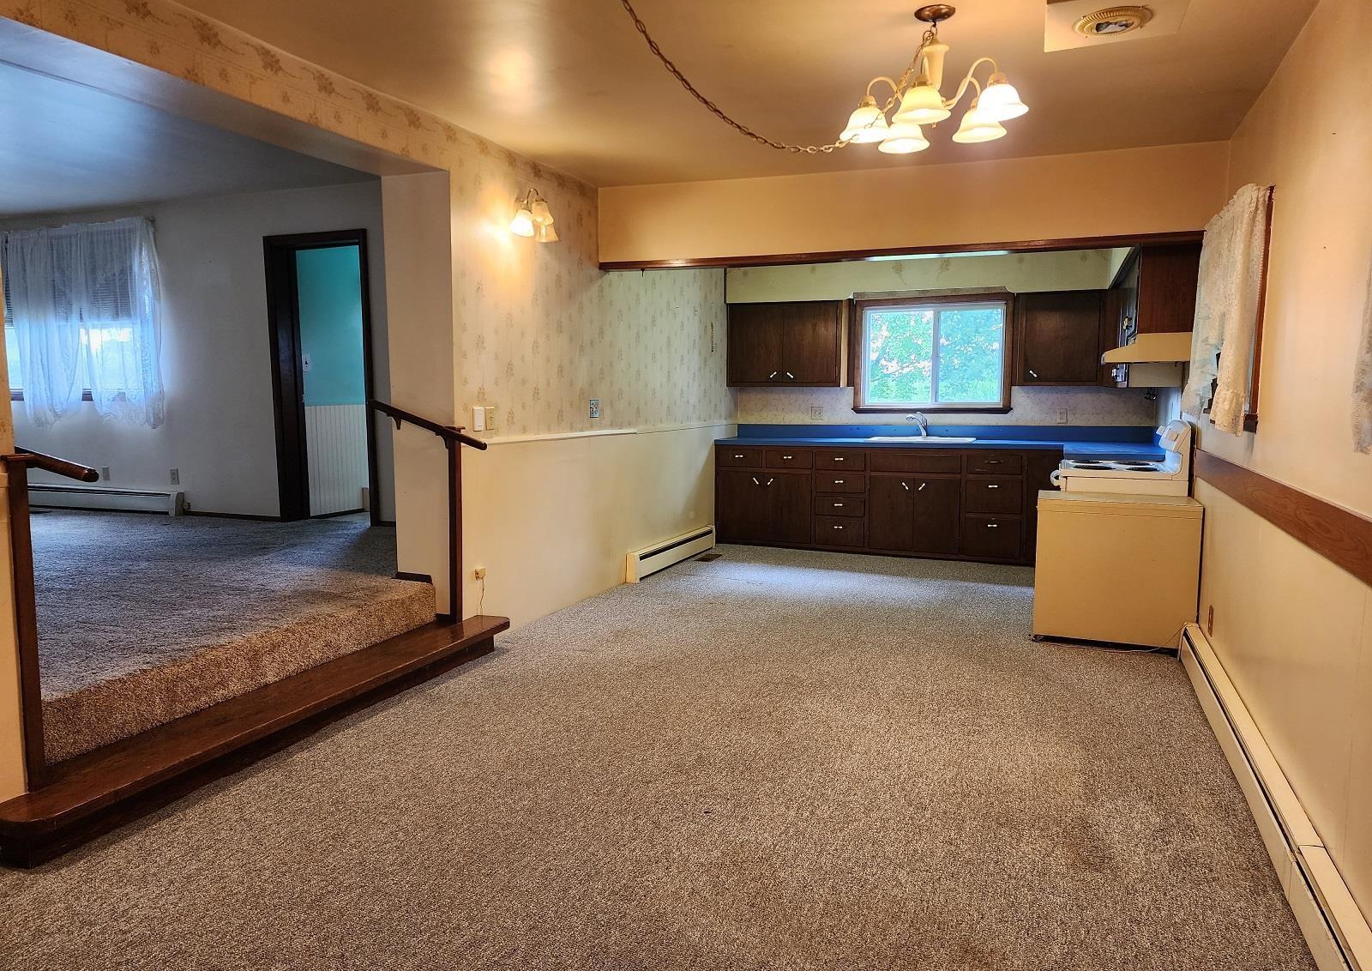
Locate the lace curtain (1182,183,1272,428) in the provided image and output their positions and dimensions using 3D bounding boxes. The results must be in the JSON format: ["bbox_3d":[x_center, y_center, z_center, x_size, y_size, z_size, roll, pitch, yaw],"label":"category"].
[{"bbox_3d":[2.356,-0.714,4.046,0.120,0.970,1.330,3,6,22],"label":"lace curtain"}]

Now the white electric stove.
[{"bbox_3d":[2.555,0.191,5.462,0.710,1.185,0.760,3,6,22],"label":"white electric stove"}]

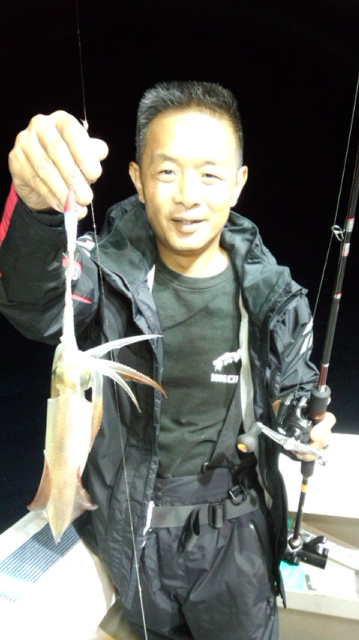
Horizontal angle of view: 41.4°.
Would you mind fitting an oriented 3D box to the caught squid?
[{"bbox_3d":[-0.094,0.062,0.550,0.152,0.415,0.080,4,10,-3],"label":"caught squid"}]

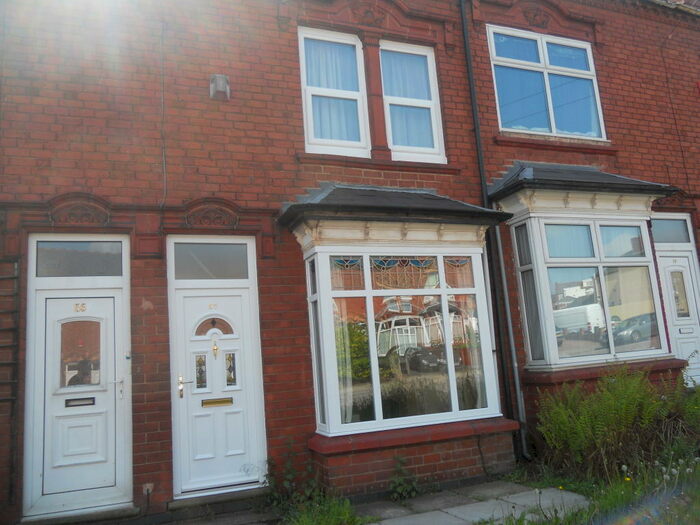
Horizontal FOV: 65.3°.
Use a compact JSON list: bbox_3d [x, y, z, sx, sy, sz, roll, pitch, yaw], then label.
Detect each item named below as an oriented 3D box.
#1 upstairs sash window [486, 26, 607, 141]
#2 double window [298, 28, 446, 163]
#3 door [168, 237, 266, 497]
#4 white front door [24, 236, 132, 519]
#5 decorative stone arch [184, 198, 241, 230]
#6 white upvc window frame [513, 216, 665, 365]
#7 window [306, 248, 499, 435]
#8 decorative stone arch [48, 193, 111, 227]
[{"bbox_3d":[2.922,-2.636,8.105,1.994,1.633,0.090,0,-11,-22],"label":"upstairs sash window"},{"bbox_3d":[0.297,-2.069,6.907,1.920,1.633,0.090,0,-11,-22],"label":"double window"},{"bbox_3d":[-1.366,0.991,5.591,0.925,2.578,0.090,0,-11,-22],"label":"door"},{"bbox_3d":[-2.524,0.973,5.118,0.894,2.533,0.090,0,-11,-22],"label":"white front door"},{"bbox_3d":[-1.448,-0.509,5.735,0.562,0.326,0.110,0,-11,-22],"label":"decorative stone arch"},{"bbox_3d":[3.226,0.370,7.254,2.099,1.899,0.413,0,-11,-22],"label":"white upvc window frame"},{"bbox_3d":[0.610,0.818,6.086,2.057,1.899,0.413,0,-11,-22],"label":"window"},{"bbox_3d":[-2.599,-0.507,5.261,0.534,0.332,0.110,0,-11,-22],"label":"decorative stone arch"}]

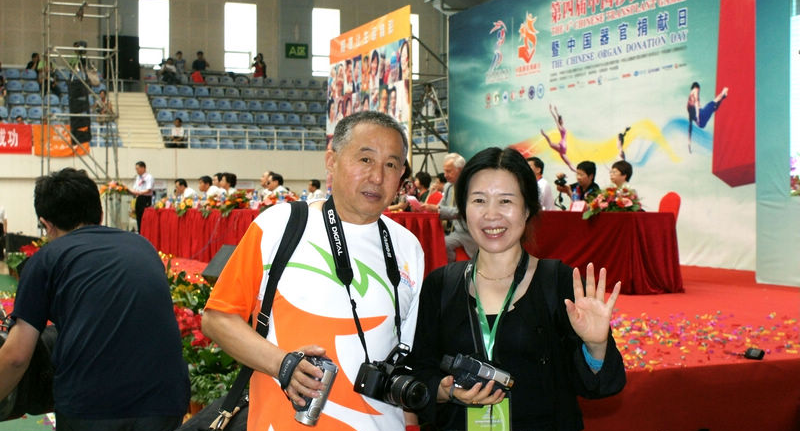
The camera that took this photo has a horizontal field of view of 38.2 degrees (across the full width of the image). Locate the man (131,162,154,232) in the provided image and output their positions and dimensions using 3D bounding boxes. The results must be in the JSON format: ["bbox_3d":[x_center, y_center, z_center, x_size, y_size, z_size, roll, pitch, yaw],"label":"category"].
[{"bbox_3d":[-5.350,-0.276,24.000,0.460,1.690,0.500,0,1,-23],"label":"man"}]

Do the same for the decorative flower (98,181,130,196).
[{"bbox_3d":[-5.857,-0.550,23.700,0.500,0.310,0.650,0,1,-23],"label":"decorative flower"}]

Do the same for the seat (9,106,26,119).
[{"bbox_3d":[-10.879,-2.933,32.900,0.460,0.400,0.430,0,1,-23],"label":"seat"}]

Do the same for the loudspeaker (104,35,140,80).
[{"bbox_3d":[-9.000,-5.106,37.400,1.100,1.420,0.750,0,1,-23],"label":"loudspeaker"}]

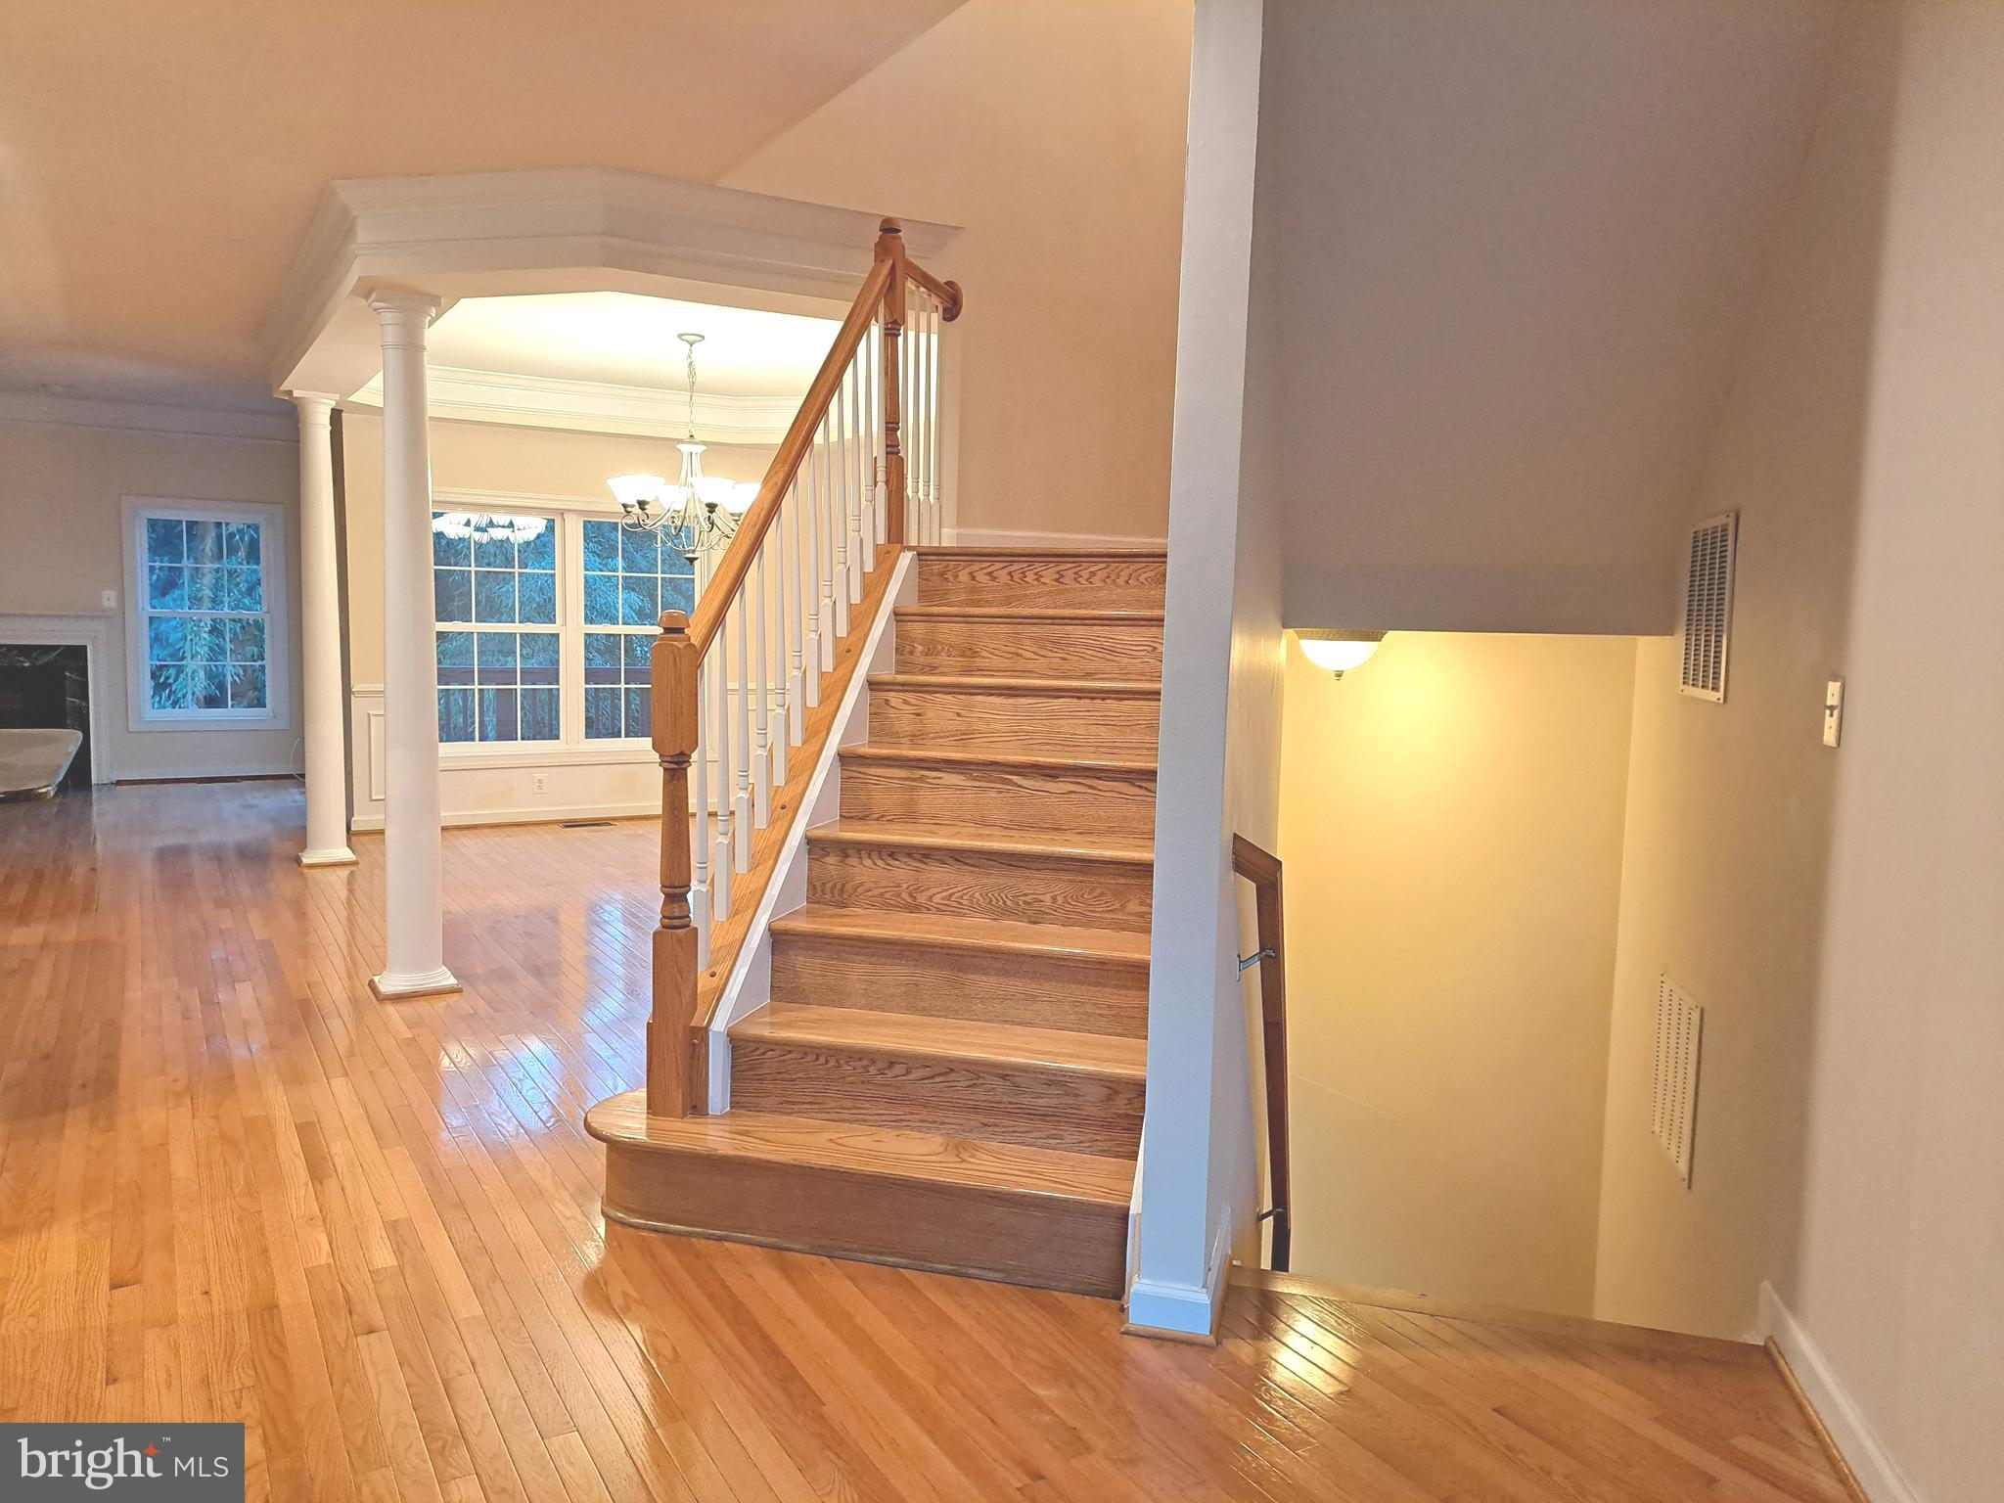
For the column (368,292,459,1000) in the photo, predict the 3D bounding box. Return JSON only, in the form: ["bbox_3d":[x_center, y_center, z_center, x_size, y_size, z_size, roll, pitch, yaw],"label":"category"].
[{"bbox_3d":[-2.079,-0.364,4.879,0.270,2.430,0.270,-2,6,-31],"label":"column"}]

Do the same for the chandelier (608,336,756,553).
[{"bbox_3d":[-1.559,-1.501,6.958,0.780,1.134,0.780,-2,6,-31],"label":"chandelier"}]

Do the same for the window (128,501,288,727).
[{"bbox_3d":[-5.961,-1.008,10.450,1.050,1.715,0.100,-2,6,-31],"label":"window"}]

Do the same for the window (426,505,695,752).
[{"bbox_3d":[-2.748,-0.761,8.872,1.800,1.580,0.100,-2,6,-31],"label":"window"}]

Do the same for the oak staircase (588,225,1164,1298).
[{"bbox_3d":[-0.067,-0.314,3.848,1.277,2.630,2.140,3,6,14],"label":"oak staircase"}]

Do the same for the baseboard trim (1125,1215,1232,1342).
[{"bbox_3d":[0.358,1.060,2.835,0.180,0.110,0.350,3,6,14],"label":"baseboard trim"}]

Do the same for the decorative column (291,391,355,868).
[{"bbox_3d":[-3.544,-0.629,7.266,0.270,2.430,0.270,-2,6,-31],"label":"decorative column"}]

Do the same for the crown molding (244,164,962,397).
[{"bbox_3d":[-1.995,-1.842,6.024,1.960,0.300,3.830,-2,6,-31],"label":"crown molding"}]

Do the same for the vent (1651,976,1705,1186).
[{"bbox_3d":[1.687,0.814,3.503,0.020,0.437,0.427,3,6,14],"label":"vent"}]

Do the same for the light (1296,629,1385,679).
[{"bbox_3d":[1.041,-0.306,4.277,0.285,0.165,0.285,3,6,14],"label":"light"}]

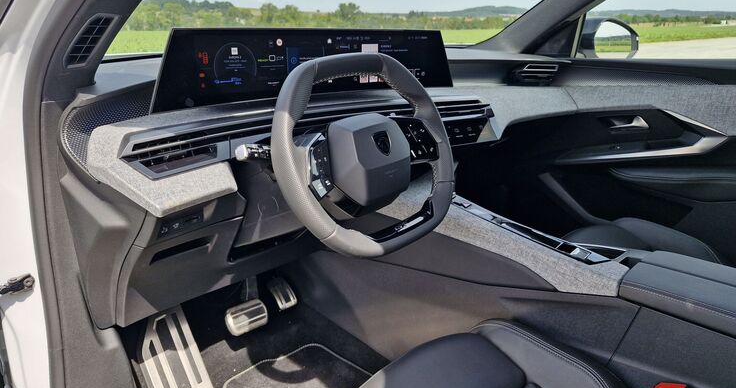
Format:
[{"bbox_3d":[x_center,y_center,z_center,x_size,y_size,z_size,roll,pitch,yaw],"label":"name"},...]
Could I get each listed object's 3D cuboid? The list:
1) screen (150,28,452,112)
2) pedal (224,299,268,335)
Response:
[{"bbox_3d":[-0.068,-0.245,0.905,0.635,0.128,0.060,-16,17,-37],"label":"screen"},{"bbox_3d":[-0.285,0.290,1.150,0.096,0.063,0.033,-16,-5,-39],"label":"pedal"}]

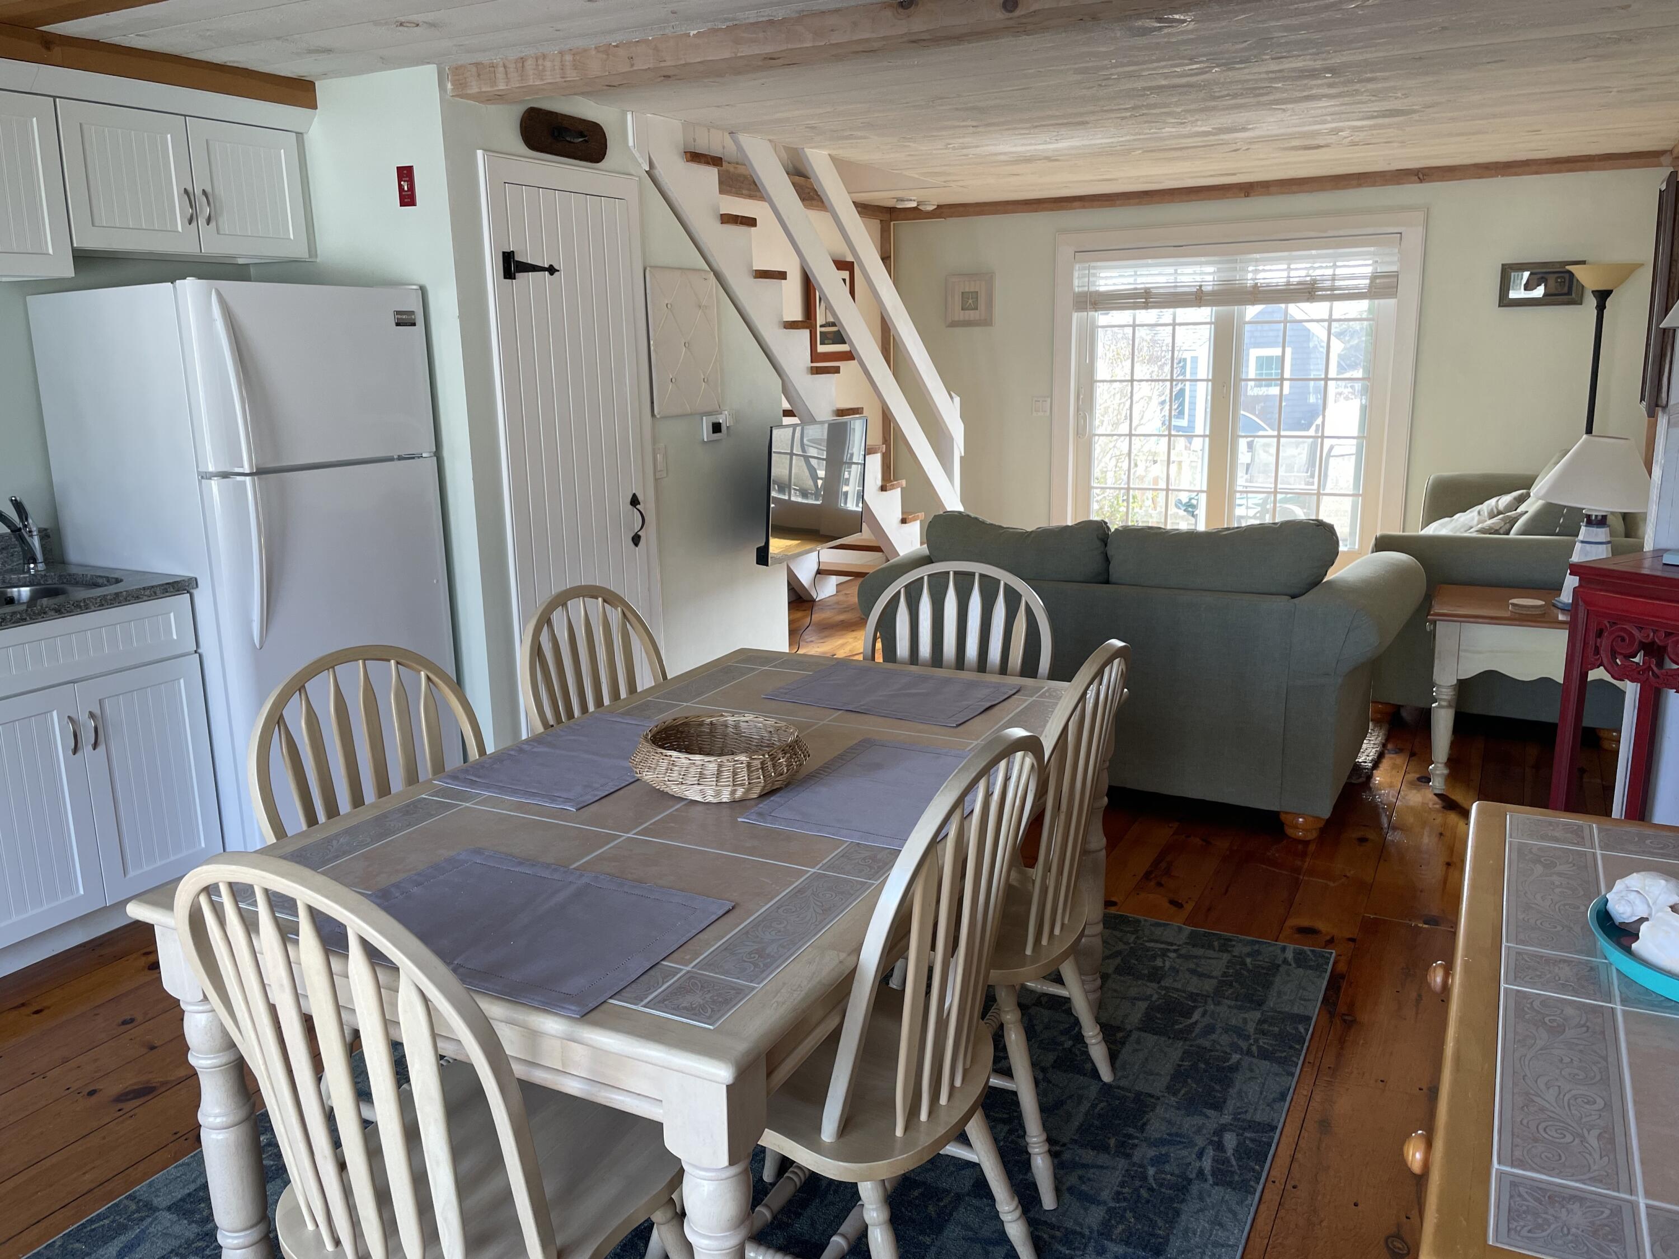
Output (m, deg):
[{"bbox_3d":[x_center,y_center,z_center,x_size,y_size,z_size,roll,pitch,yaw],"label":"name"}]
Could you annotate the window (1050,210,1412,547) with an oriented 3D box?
[{"bbox_3d":[2.185,-1.254,7.185,1.990,2.040,0.120,5,14,26],"label":"window"}]

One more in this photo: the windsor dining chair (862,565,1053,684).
[{"bbox_3d":[0.209,0.361,2.946,0.480,0.965,0.530,4,14,24],"label":"windsor dining chair"}]

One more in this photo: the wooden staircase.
[{"bbox_3d":[-0.377,-1.031,6.121,0.880,2.350,3.100,6,14,27],"label":"wooden staircase"}]

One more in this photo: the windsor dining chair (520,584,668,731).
[{"bbox_3d":[-0.339,0.407,2.854,0.520,0.985,0.490,5,14,26],"label":"windsor dining chair"}]

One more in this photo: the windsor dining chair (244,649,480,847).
[{"bbox_3d":[-0.660,0.534,2.252,0.530,0.965,0.480,6,14,29],"label":"windsor dining chair"}]

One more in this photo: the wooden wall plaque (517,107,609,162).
[{"bbox_3d":[-0.909,-1.635,4.178,0.040,0.137,0.440,5,14,28],"label":"wooden wall plaque"}]

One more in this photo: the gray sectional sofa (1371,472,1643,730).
[{"bbox_3d":[2.964,-0.252,5.562,0.960,0.910,2.300,5,14,28],"label":"gray sectional sofa"}]

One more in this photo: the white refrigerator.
[{"bbox_3d":[-1.752,-0.162,3.880,0.785,1.690,0.757,6,15,29],"label":"white refrigerator"}]

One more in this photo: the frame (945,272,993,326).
[{"bbox_3d":[0.795,-2.007,7.692,0.315,0.312,0.030,5,14,26],"label":"frame"}]

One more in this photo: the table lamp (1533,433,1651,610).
[{"bbox_3d":[2.490,-0.356,4.152,0.430,0.565,0.430,5,14,26],"label":"table lamp"}]

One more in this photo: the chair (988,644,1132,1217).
[{"bbox_3d":[0.258,0.490,2.439,0.520,0.985,0.480,5,14,26],"label":"chair"}]

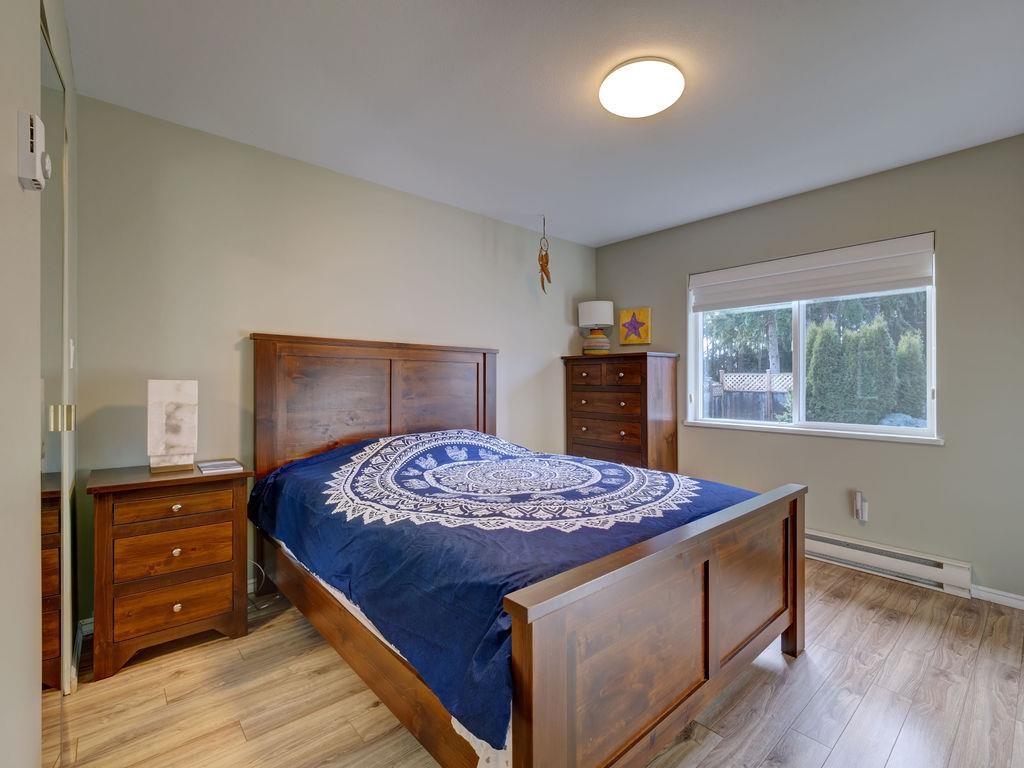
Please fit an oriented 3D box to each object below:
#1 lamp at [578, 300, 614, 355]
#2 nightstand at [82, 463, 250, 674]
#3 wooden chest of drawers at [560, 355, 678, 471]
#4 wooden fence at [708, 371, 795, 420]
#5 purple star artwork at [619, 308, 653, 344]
[{"bbox_3d":[0.735,-0.470,4.188,0.310,0.457,0.310,0,1,0],"label":"lamp"},{"bbox_3d":[-1.555,0.777,2.170,0.576,0.755,0.470,0,1,-41],"label":"nightstand"},{"bbox_3d":[0.902,0.452,4.025,0.470,1.383,0.868,0,1,-41],"label":"wooden chest of drawers"},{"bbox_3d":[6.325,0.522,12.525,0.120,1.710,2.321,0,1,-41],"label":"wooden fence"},{"bbox_3d":[1.087,-0.504,4.171,0.030,0.310,0.308,0,1,-41],"label":"purple star artwork"}]

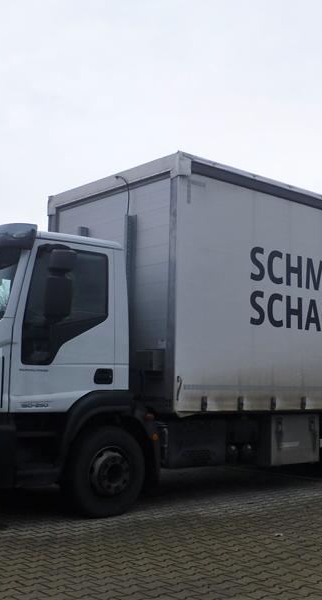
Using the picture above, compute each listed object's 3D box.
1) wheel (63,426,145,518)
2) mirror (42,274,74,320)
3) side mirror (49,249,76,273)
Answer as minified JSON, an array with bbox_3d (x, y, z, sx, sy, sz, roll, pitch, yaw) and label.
[{"bbox_3d":[-0.578,1.651,6.752,0.875,0.875,0.290,7,-9,-41],"label":"wheel"},{"bbox_3d":[-0.901,-0.013,6.098,0.160,0.420,0.240,7,-9,-41],"label":"mirror"},{"bbox_3d":[-0.885,-0.356,6.227,0.210,0.215,0.125,-4,-8,36],"label":"side mirror"}]

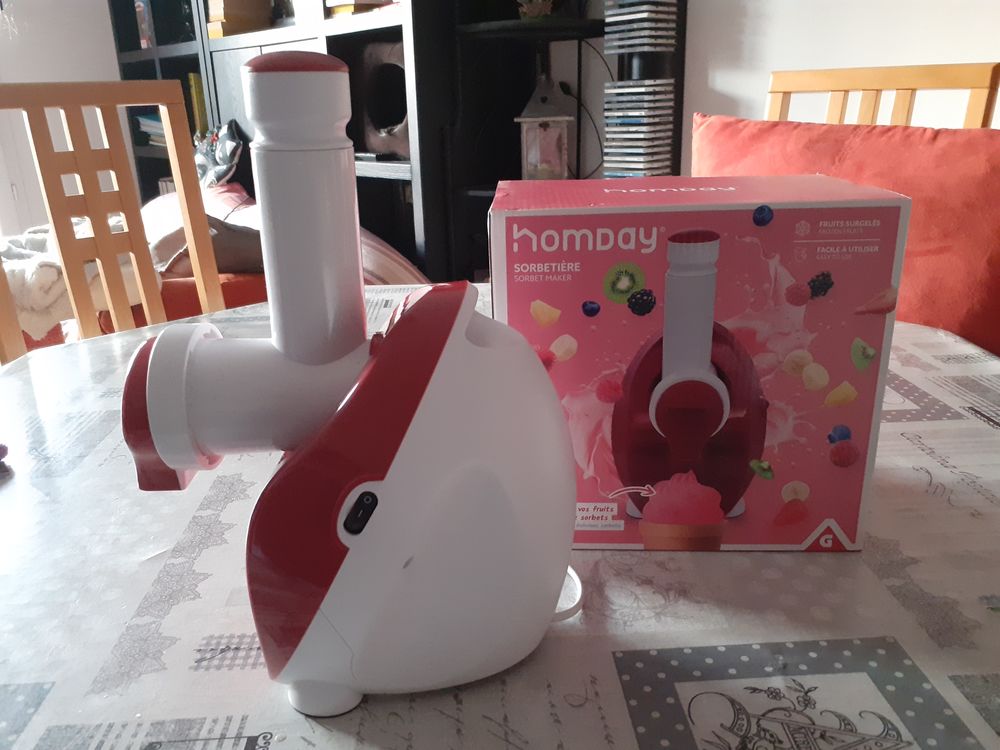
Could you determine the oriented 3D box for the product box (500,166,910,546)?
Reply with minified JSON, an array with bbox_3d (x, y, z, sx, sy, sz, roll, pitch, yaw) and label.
[{"bbox_3d":[0.136,-0.018,0.631,0.270,0.258,0.177,-1,20,3],"label":"product box"}]

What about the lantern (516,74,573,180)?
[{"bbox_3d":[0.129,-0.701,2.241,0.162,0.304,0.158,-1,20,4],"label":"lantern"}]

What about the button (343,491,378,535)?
[{"bbox_3d":[-0.068,0.068,0.384,0.011,0.026,0.005,29,18,-8],"label":"button"}]

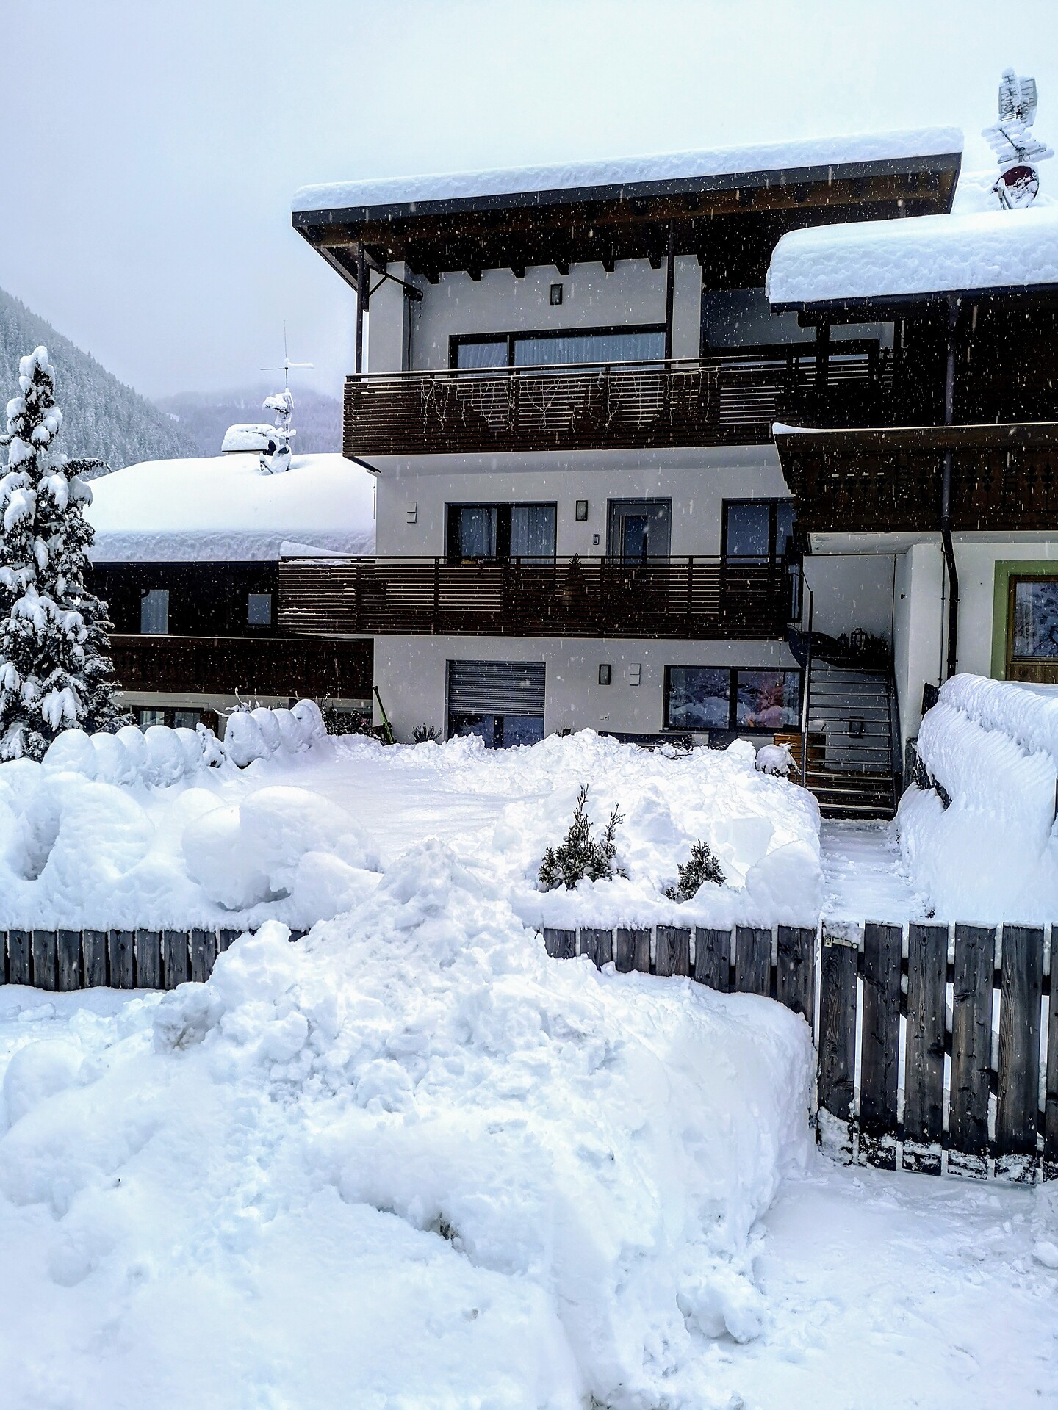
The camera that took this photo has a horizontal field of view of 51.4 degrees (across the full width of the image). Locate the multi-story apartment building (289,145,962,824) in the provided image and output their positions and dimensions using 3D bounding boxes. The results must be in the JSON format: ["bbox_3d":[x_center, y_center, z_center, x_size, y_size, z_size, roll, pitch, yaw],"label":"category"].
[{"bbox_3d":[2.047,-3.482,21.762,10.610,9.550,10.200,2,2,14],"label":"multi-story apartment building"}]

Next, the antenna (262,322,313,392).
[{"bbox_3d":[-6.142,-8.848,28.000,1.320,1.800,0.800,1,2,0],"label":"antenna"}]

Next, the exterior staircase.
[{"bbox_3d":[4.839,0.303,16.356,1.350,2.480,3.150,2,2,14],"label":"exterior staircase"}]

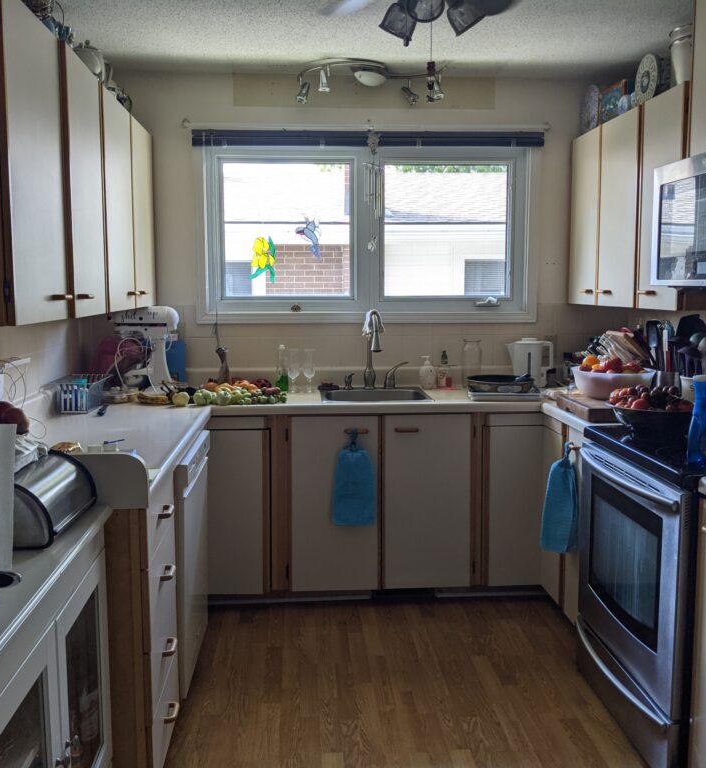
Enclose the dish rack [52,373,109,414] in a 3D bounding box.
[{"bbox_3d":[-1.104,0.041,3.281,0.170,0.125,0.345,-1,7,-4],"label":"dish rack"}]

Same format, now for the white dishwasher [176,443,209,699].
[{"bbox_3d":[-0.862,0.643,2.925,0.600,0.840,0.600,-1,7,-4],"label":"white dishwasher"}]

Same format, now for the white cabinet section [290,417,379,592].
[{"bbox_3d":[-0.095,0.474,3.647,0.372,0.751,0.580,0,7,-4],"label":"white cabinet section"}]

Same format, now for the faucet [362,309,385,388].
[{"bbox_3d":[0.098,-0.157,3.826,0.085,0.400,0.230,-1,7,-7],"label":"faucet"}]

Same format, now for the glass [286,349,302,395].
[{"bbox_3d":[-0.281,-0.056,3.755,0.063,0.205,0.063,-1,7,-4],"label":"glass"}]

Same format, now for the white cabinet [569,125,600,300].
[{"bbox_3d":[1.267,-0.790,3.857,0.315,0.815,0.345,-1,7,-4],"label":"white cabinet"}]

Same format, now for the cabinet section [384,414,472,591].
[{"bbox_3d":[0.298,0.470,3.673,0.374,0.753,0.580,0,7,-4],"label":"cabinet section"}]

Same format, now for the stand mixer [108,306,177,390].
[{"bbox_3d":[-0.966,-0.155,3.719,0.360,0.420,0.260,1,7,6],"label":"stand mixer"}]

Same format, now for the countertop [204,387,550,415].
[{"bbox_3d":[0.090,0.070,3.714,1.440,0.043,0.630,-1,7,-4],"label":"countertop"}]

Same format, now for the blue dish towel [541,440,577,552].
[{"bbox_3d":[0.791,0.422,3.056,0.085,0.420,0.180,-1,7,-4],"label":"blue dish towel"}]

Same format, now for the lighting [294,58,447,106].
[{"bbox_3d":[0.086,-1.369,3.586,0.690,0.190,0.300,-1,7,-4],"label":"lighting"}]

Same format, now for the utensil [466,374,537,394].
[{"bbox_3d":[0.683,-0.006,3.679,0.320,0.060,0.320,-1,7,-4],"label":"utensil"}]

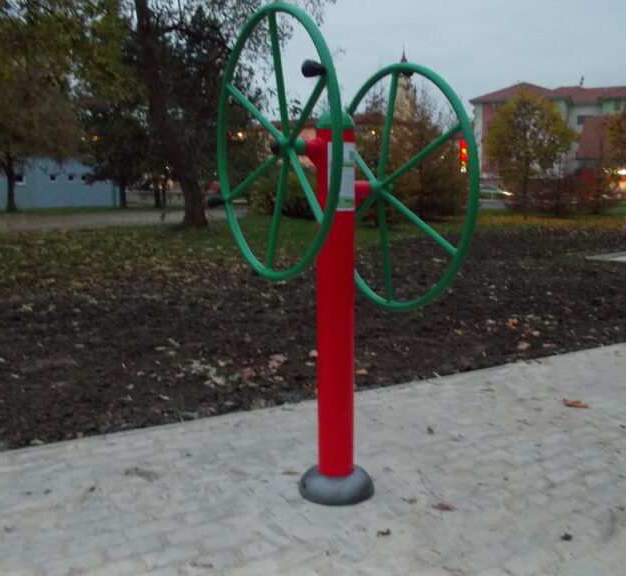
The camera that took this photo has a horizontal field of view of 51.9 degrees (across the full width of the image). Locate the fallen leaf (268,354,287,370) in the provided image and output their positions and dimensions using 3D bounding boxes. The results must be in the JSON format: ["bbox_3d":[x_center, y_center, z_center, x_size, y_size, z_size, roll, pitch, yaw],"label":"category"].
[{"bbox_3d":[-0.243,0.509,4.400,0.125,0.075,0.100,0,9,6],"label":"fallen leaf"}]

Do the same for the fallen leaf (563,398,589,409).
[{"bbox_3d":[1.469,0.646,3.600,0.150,0.035,0.090,3,9,20],"label":"fallen leaf"}]

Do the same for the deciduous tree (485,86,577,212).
[{"bbox_3d":[9.101,-5.686,26.800,3.750,5.200,3.750,2,9,19],"label":"deciduous tree"}]

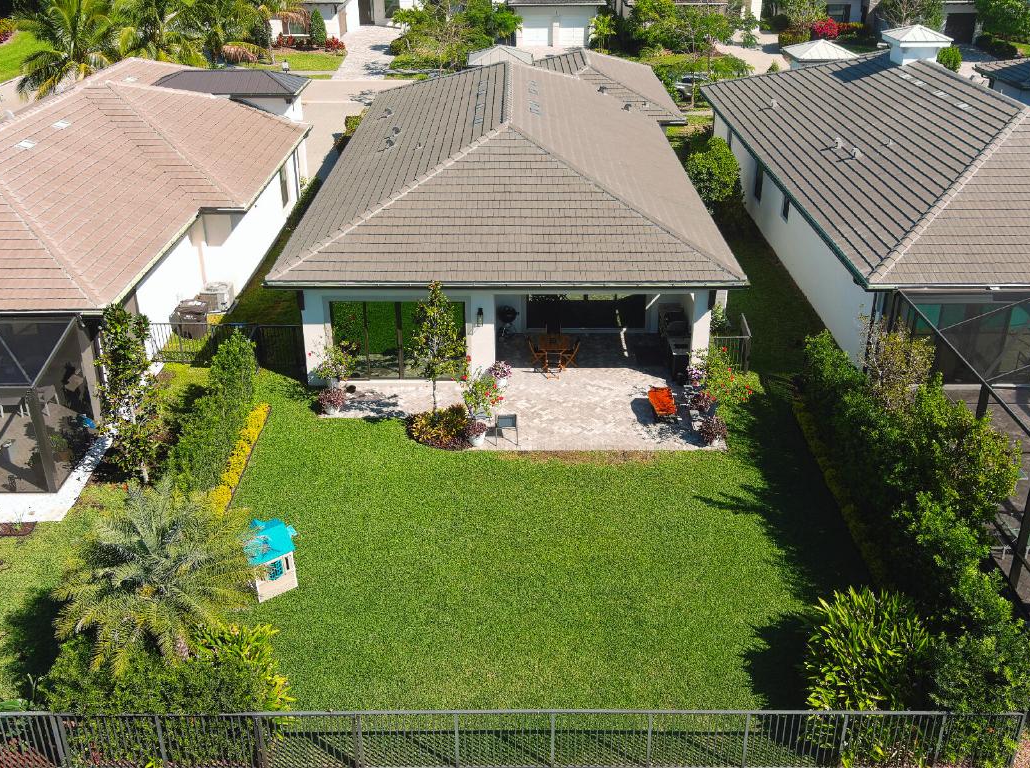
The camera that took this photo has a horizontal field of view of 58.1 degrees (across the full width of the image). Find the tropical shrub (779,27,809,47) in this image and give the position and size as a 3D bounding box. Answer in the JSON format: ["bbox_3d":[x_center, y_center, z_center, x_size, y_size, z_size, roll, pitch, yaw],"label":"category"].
[{"bbox_3d":[22.456,-27.893,74.817,2.500,1.600,2.200,0,29,0],"label":"tropical shrub"}]

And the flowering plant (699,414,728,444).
[{"bbox_3d":[4.909,1.060,23.064,0.720,0.720,0.700,0,29,0],"label":"flowering plant"}]

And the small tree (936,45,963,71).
[{"bbox_3d":[30.771,-22.912,65.487,1.650,2.019,1.650,0,29,0],"label":"small tree"}]

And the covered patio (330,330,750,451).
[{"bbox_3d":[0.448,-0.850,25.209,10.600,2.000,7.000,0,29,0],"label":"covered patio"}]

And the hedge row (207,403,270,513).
[{"bbox_3d":[-6.780,1.625,22.714,0.550,0.400,4.800,0,29,0],"label":"hedge row"}]

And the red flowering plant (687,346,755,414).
[{"bbox_3d":[5.420,-0.217,24.473,1.650,1.600,1.500,0,29,0],"label":"red flowering plant"}]

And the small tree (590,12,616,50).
[{"bbox_3d":[6.987,-27.804,73.386,2.100,2.951,2.100,0,29,0],"label":"small tree"}]

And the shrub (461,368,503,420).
[{"bbox_3d":[-0.839,0.206,23.963,1.050,1.350,1.000,0,29,0],"label":"shrub"}]

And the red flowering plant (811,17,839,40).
[{"bbox_3d":[26.514,-30.282,78.912,2.350,1.948,2.000,0,29,0],"label":"red flowering plant"}]

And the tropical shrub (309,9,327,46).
[{"bbox_3d":[-16.140,-29.165,75.850,1.450,2.952,1.450,0,29,0],"label":"tropical shrub"}]

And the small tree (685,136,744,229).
[{"bbox_3d":[7.905,-8.207,37.140,2.300,3.400,2.300,0,29,0],"label":"small tree"}]

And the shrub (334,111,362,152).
[{"bbox_3d":[-8.700,-13.979,49.739,1.900,1.600,3.000,0,29,0],"label":"shrub"}]

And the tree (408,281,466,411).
[{"bbox_3d":[-2.012,-0.951,23.784,1.500,3.550,1.500,0,29,0],"label":"tree"}]

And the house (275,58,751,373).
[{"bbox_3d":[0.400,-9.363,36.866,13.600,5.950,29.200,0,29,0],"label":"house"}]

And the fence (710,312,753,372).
[{"bbox_3d":[6.000,-1.097,26.694,1.300,1.320,1.750,0,29,0],"label":"fence"}]

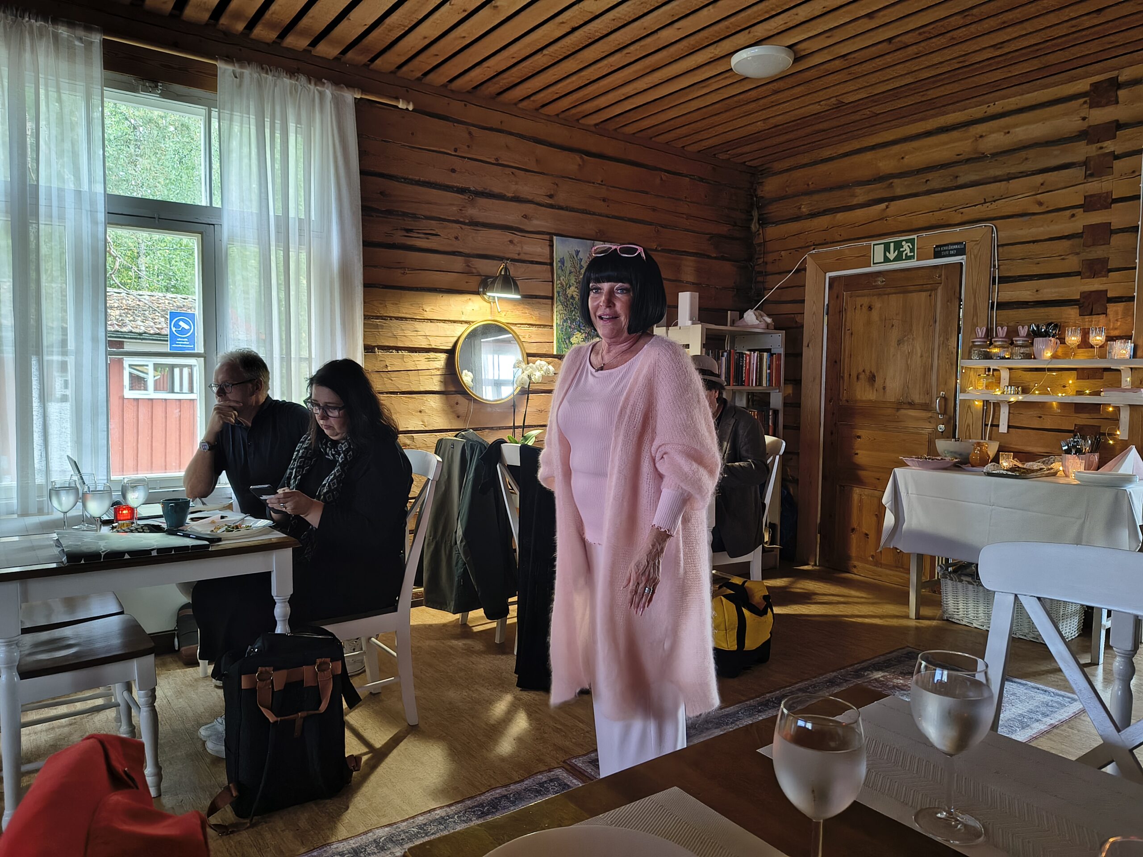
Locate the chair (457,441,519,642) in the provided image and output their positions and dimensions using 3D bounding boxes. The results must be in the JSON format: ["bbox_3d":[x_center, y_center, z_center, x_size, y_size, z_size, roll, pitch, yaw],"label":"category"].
[{"bbox_3d":[-0.292,0.538,3.783,0.500,0.970,0.430,-2,5,-37],"label":"chair"}]

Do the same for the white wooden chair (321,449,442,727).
[{"bbox_3d":[-0.799,0.584,2.771,0.520,0.970,0.440,-2,4,-36],"label":"white wooden chair"}]

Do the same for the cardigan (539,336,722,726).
[{"bbox_3d":[0.144,0.247,1.973,0.500,0.968,0.380,3,5,37],"label":"cardigan"}]

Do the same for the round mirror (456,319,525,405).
[{"bbox_3d":[-0.444,-0.374,4.285,0.480,0.480,0.040,-2,5,-37],"label":"round mirror"}]

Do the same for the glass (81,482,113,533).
[{"bbox_3d":[-1.491,0.268,2.390,0.082,0.184,0.082,-1,4,-32],"label":"glass"}]

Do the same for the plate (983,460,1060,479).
[{"bbox_3d":[2.338,0.208,3.971,0.350,0.075,0.195,-3,5,-37],"label":"plate"}]

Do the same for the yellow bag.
[{"bbox_3d":[0.697,0.888,3.475,0.300,0.330,0.360,4,5,40],"label":"yellow bag"}]

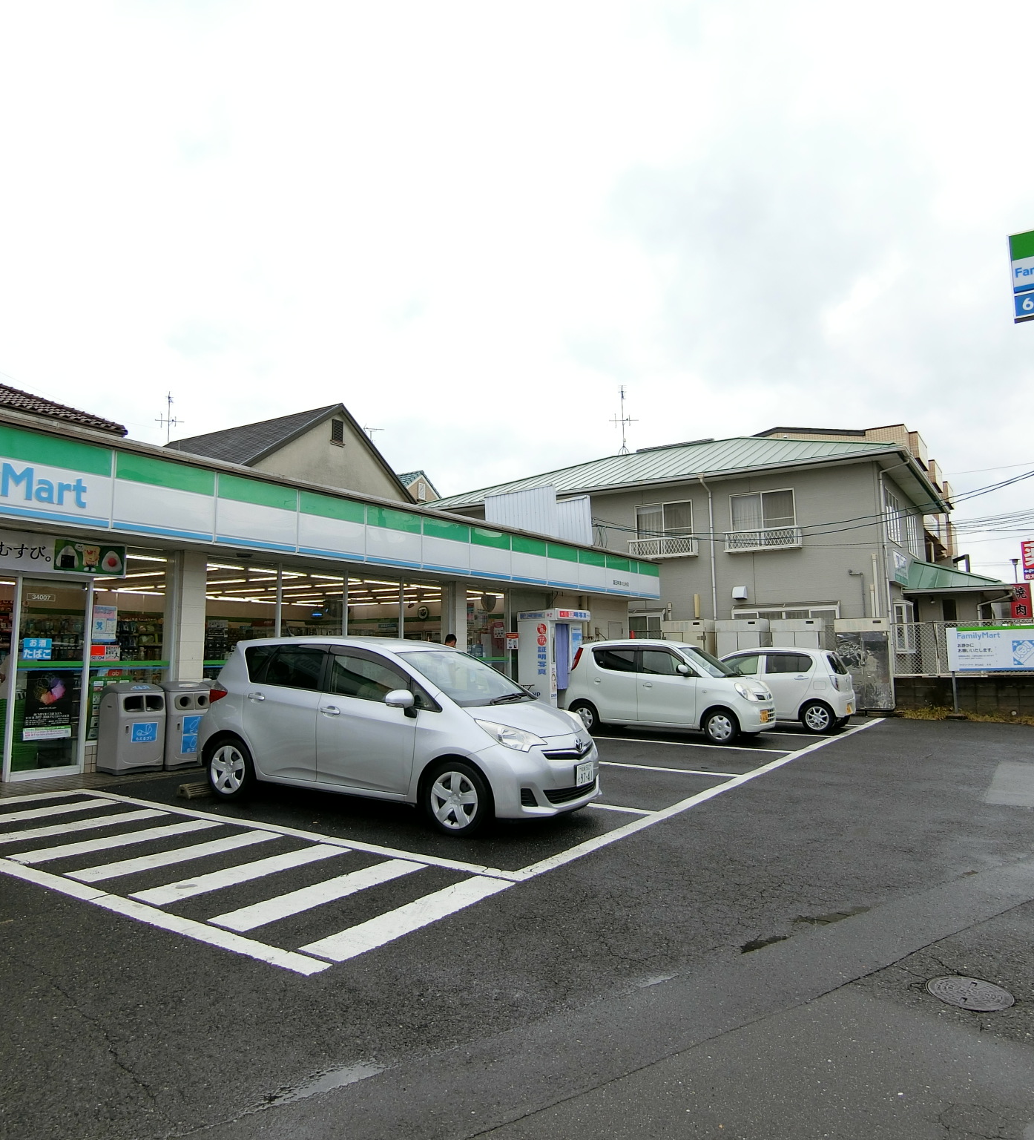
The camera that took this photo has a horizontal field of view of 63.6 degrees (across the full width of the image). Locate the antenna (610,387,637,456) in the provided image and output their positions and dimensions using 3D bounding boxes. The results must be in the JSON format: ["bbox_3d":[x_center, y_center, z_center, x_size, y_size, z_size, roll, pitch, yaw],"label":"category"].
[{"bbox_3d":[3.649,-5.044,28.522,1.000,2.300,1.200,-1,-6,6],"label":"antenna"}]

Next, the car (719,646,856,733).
[{"bbox_3d":[4.650,2.204,15.951,3.395,1.500,1.475,-3,-6,37],"label":"car"}]

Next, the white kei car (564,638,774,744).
[{"bbox_3d":[2.566,1.939,13.925,3.395,1.610,1.475,-2,-6,31],"label":"white kei car"}]

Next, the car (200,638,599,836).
[{"bbox_3d":[-1.088,1.374,7.827,3.995,1.585,1.695,-2,-6,31],"label":"car"}]

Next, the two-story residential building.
[{"bbox_3d":[6.193,0.050,26.634,16.000,8.250,9.700,-5,-7,34],"label":"two-story residential building"}]

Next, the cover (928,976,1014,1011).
[{"bbox_3d":[1.990,1.870,3.659,0.365,0.030,0.365,-4,-7,32],"label":"cover"}]

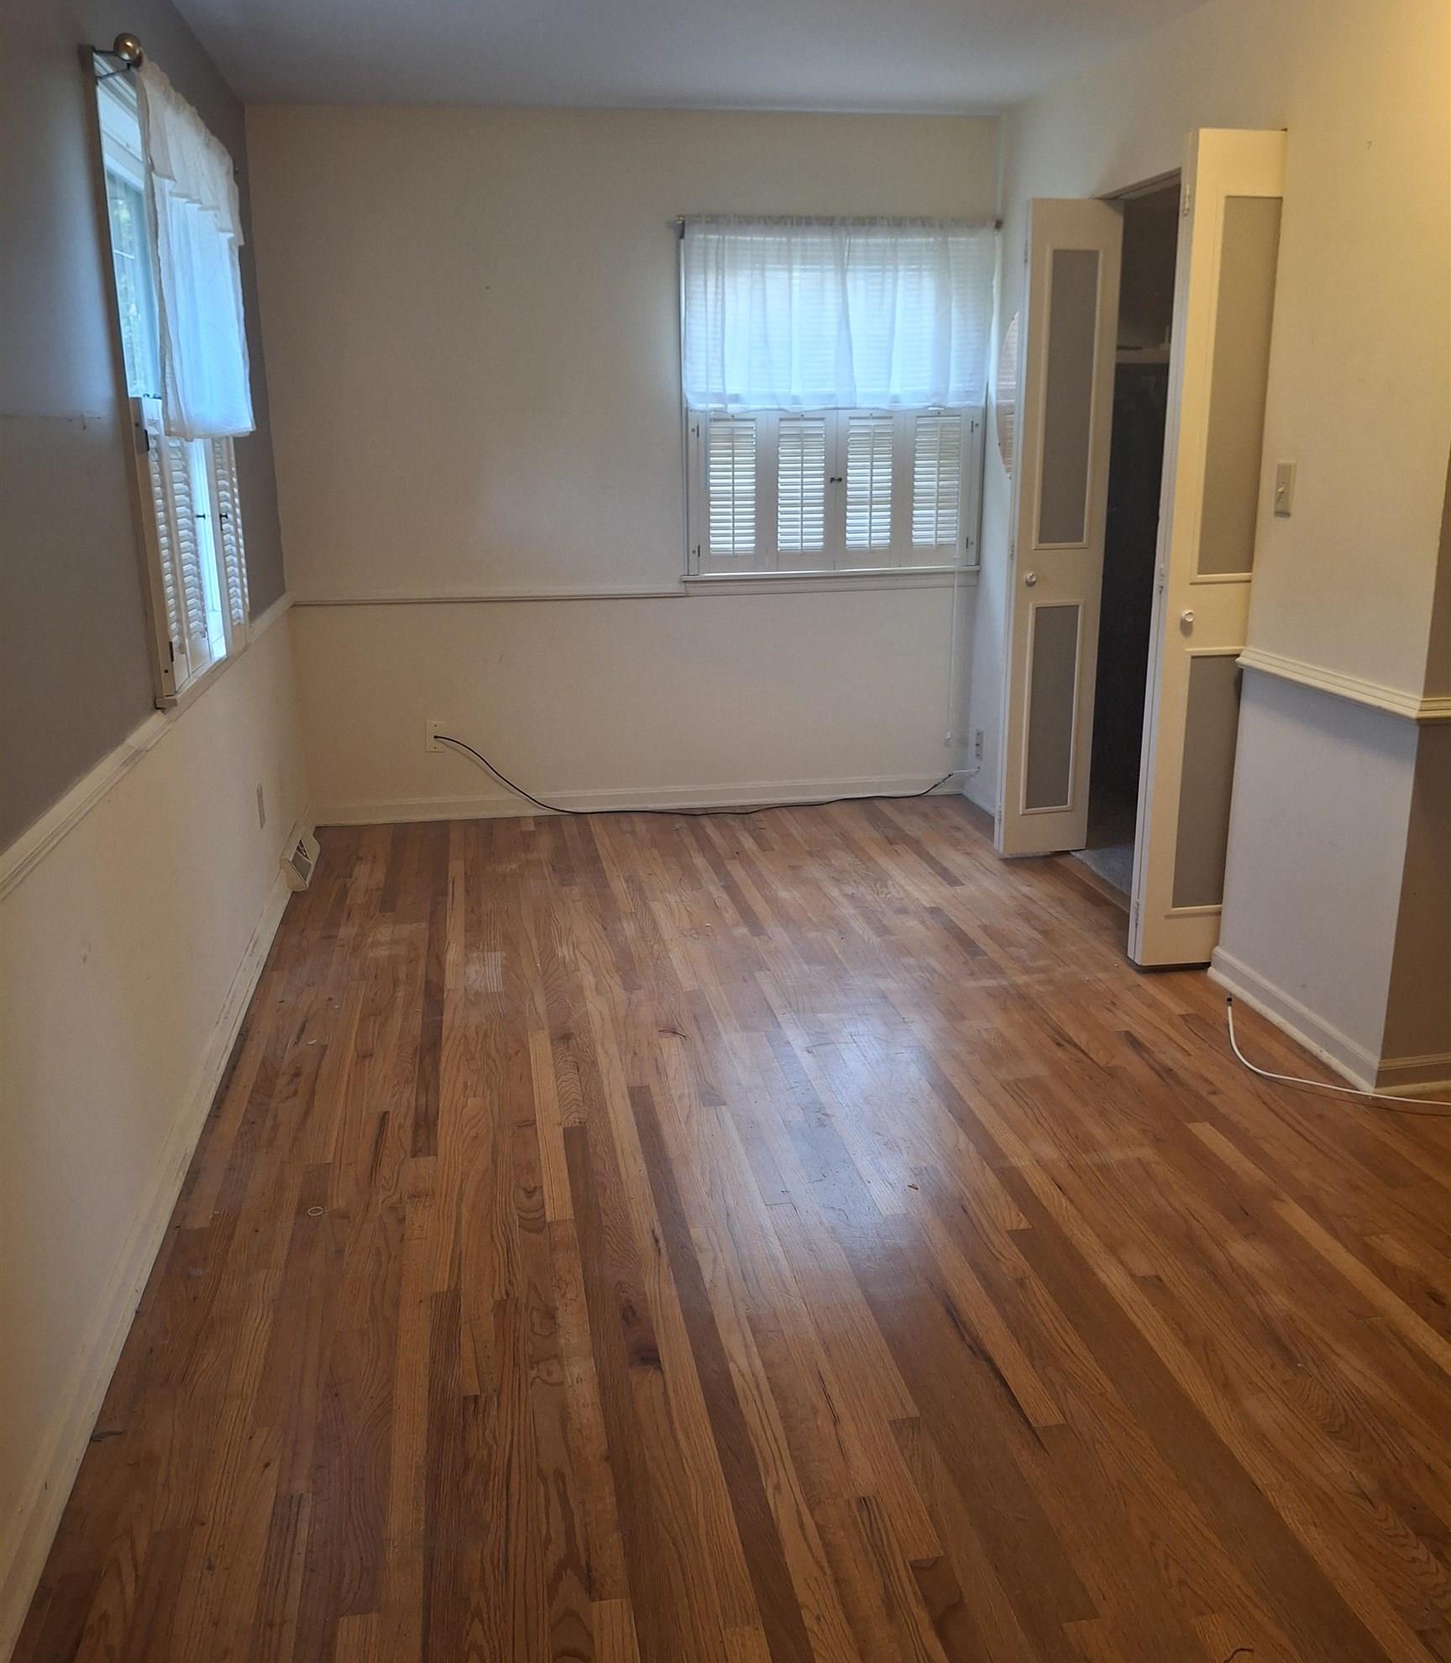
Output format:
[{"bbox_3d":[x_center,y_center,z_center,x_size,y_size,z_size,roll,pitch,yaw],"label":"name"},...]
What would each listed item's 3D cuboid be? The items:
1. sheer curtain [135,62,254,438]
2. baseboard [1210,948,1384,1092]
[{"bbox_3d":[-1.167,-1.242,3.146,0.070,0.675,1.100,-3,17,-9],"label":"sheer curtain"},{"bbox_3d":[1.348,0.435,3.359,0.025,0.087,0.690,-3,17,-9],"label":"baseboard"}]

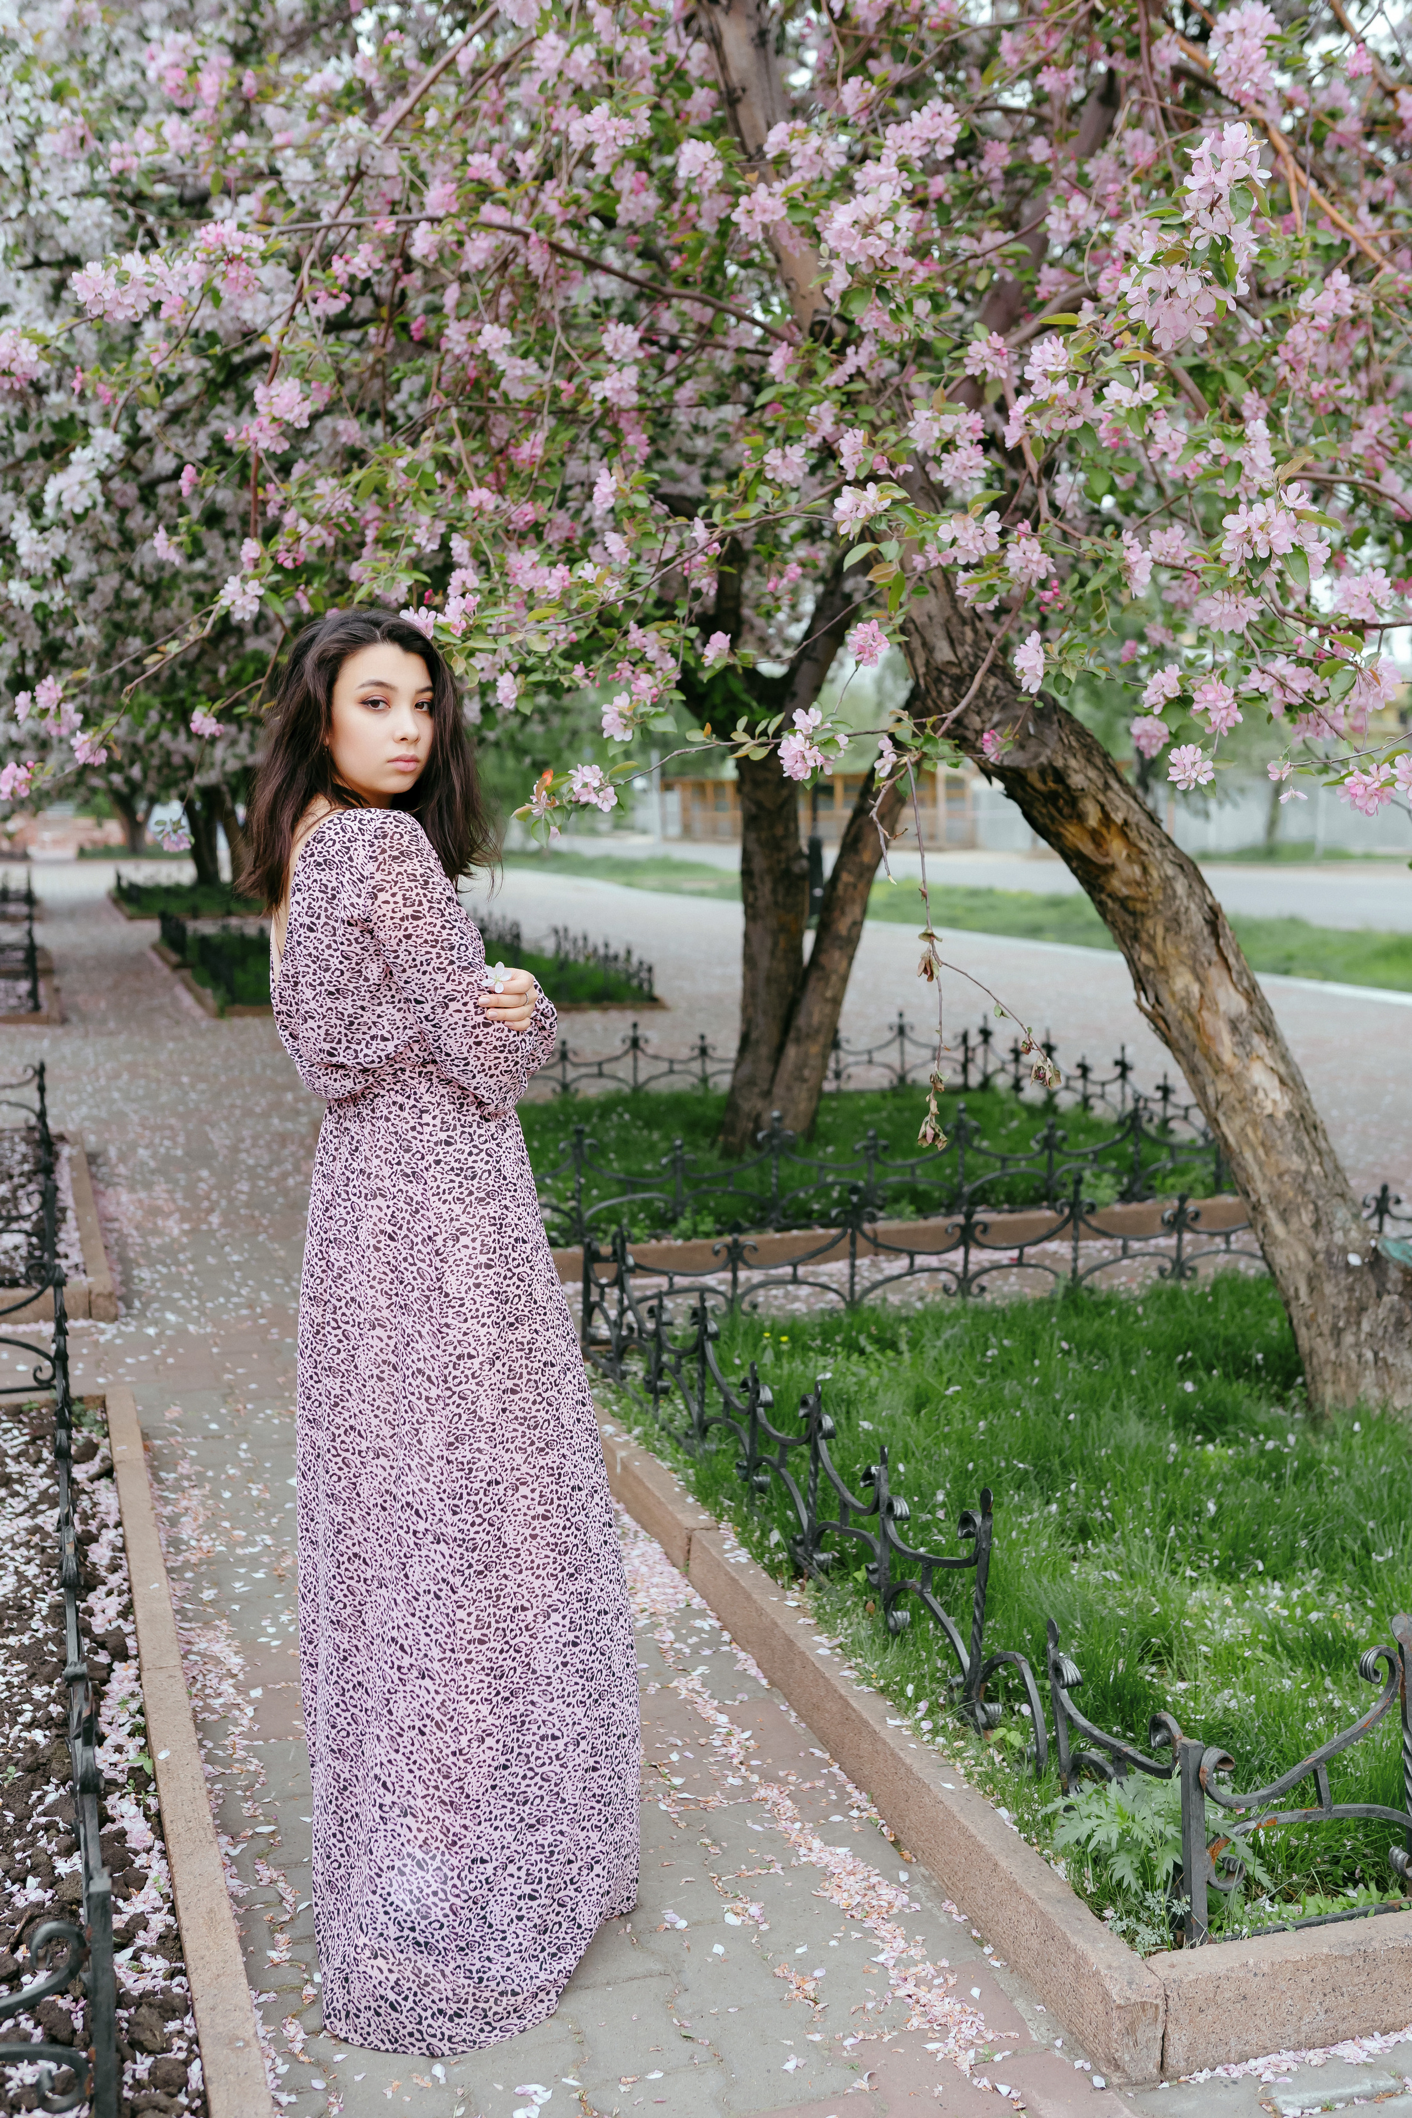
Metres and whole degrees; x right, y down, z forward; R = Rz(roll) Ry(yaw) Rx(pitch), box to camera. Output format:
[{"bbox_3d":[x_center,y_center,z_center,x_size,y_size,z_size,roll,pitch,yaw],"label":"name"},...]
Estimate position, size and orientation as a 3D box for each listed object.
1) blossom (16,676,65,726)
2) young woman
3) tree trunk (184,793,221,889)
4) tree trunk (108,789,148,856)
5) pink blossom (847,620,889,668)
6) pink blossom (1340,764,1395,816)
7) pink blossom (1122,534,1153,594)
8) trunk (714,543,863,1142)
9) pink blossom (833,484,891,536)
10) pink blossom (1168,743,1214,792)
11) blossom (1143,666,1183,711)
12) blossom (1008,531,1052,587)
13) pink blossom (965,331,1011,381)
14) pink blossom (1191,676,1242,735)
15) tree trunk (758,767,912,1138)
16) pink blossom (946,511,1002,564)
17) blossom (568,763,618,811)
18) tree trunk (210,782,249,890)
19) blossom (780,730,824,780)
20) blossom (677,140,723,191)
[{"bbox_3d":[-1.163,-0.626,3.600,0.087,0.087,0.074,-2,8,-18],"label":"blossom"},{"bbox_3d":[-0.314,0.301,2.499,0.420,1.657,0.430,-3,8,-25],"label":"young woman"},{"bbox_3d":[-6.083,-2.660,24.890,0.410,1.160,0.380,0,7,0],"label":"tree trunk"},{"bbox_3d":[-10.101,-4.137,36.000,0.695,1.186,0.500,0,8,0],"label":"tree trunk"},{"bbox_3d":[0.259,-0.664,3.300,0.066,0.080,0.062,0,7,0],"label":"pink blossom"},{"bbox_3d":[0.915,-0.372,2.850,0.076,0.073,0.063,2,8,17],"label":"pink blossom"},{"bbox_3d":[0.607,-0.697,2.900,0.044,0.091,0.070,2,8,11],"label":"pink blossom"},{"bbox_3d":[0.307,-0.753,7.650,0.529,2.226,0.420,0,8,0],"label":"trunk"},{"bbox_3d":[0.205,-0.722,2.700,0.076,0.069,0.062,1,8,4],"label":"pink blossom"},{"bbox_3d":[0.695,-0.417,2.950,0.066,0.069,0.057,2,8,13],"label":"pink blossom"},{"bbox_3d":[0.699,-0.567,3.150,0.061,0.068,0.055,0,7,0],"label":"blossom"},{"bbox_3d":[0.457,-0.705,2.900,0.061,0.079,0.059,1,8,9],"label":"blossom"},{"bbox_3d":[0.478,-1.194,3.500,0.079,0.084,0.069,0,7,0],"label":"pink blossom"},{"bbox_3d":[0.769,-0.532,3.100,0.077,0.090,0.071,0,7,0],"label":"pink blossom"},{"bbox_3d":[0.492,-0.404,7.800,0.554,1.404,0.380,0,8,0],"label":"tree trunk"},{"bbox_3d":[0.404,-0.786,3.100,0.085,0.080,0.070,0,7,0],"label":"pink blossom"},{"bbox_3d":[-0.161,-0.390,2.950,0.071,0.071,0.060,0,7,0],"label":"blossom"},{"bbox_3d":[-5.696,-2.669,24.600,0.475,1.285,0.380,0,8,0],"label":"tree trunk"},{"bbox_3d":[0.142,-0.450,3.050,0.069,0.073,0.060,0,7,0],"label":"blossom"},{"bbox_3d":[-0.010,-1.518,3.500,0.082,0.090,0.073,0,8,0],"label":"blossom"}]

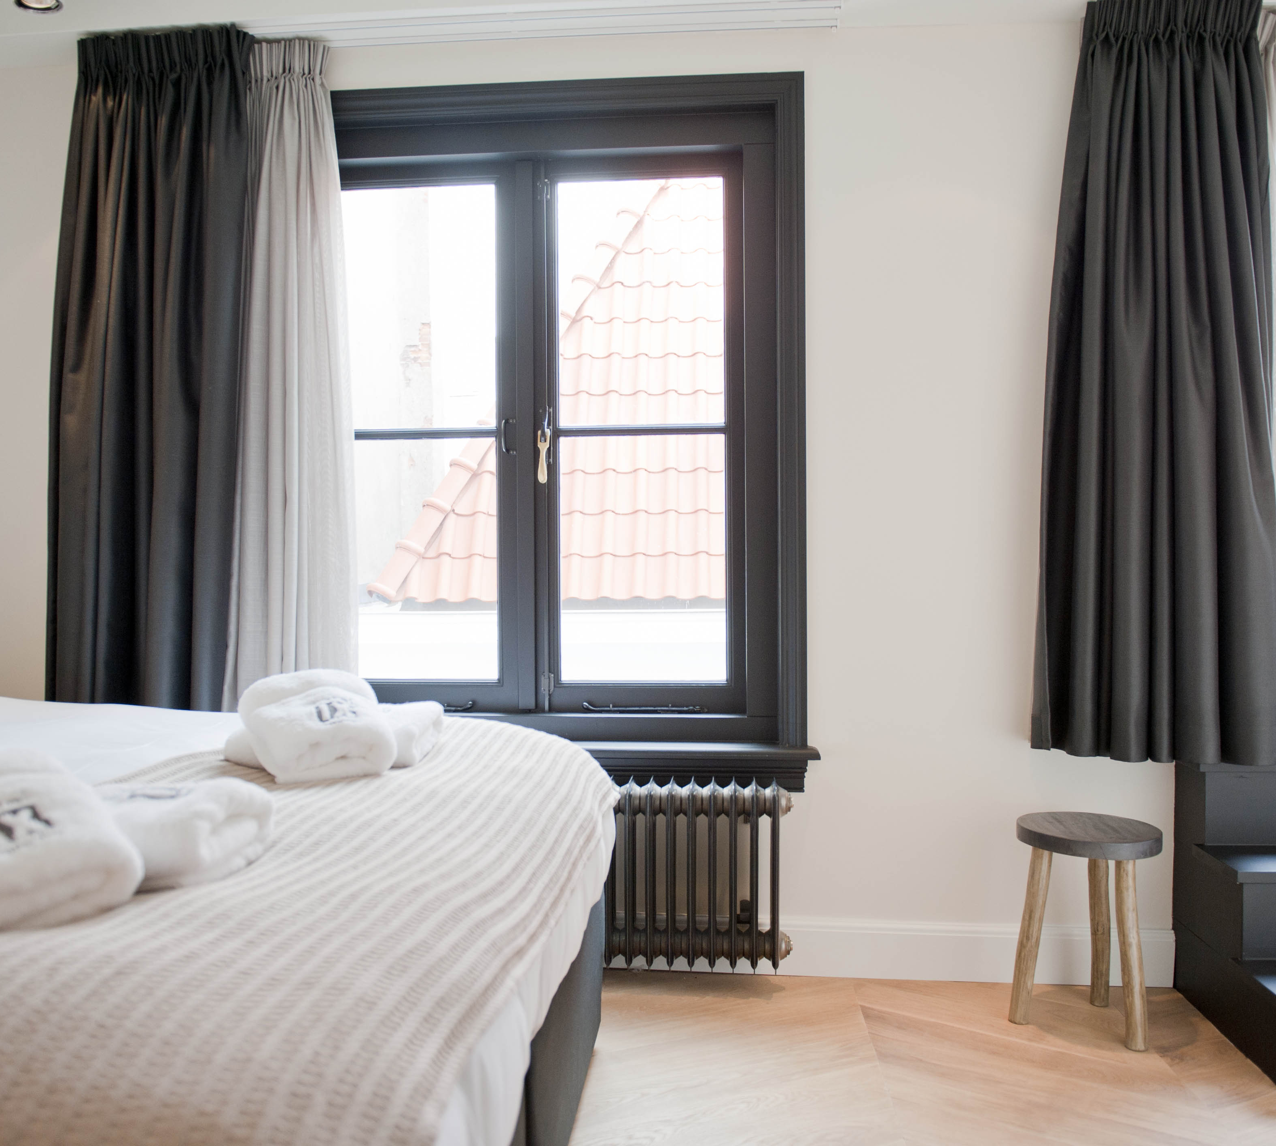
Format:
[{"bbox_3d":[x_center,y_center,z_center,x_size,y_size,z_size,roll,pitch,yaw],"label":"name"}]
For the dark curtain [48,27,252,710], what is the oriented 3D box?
[{"bbox_3d":[-1.194,-0.435,2.812,0.488,1.759,0.131,0,1,5],"label":"dark curtain"}]

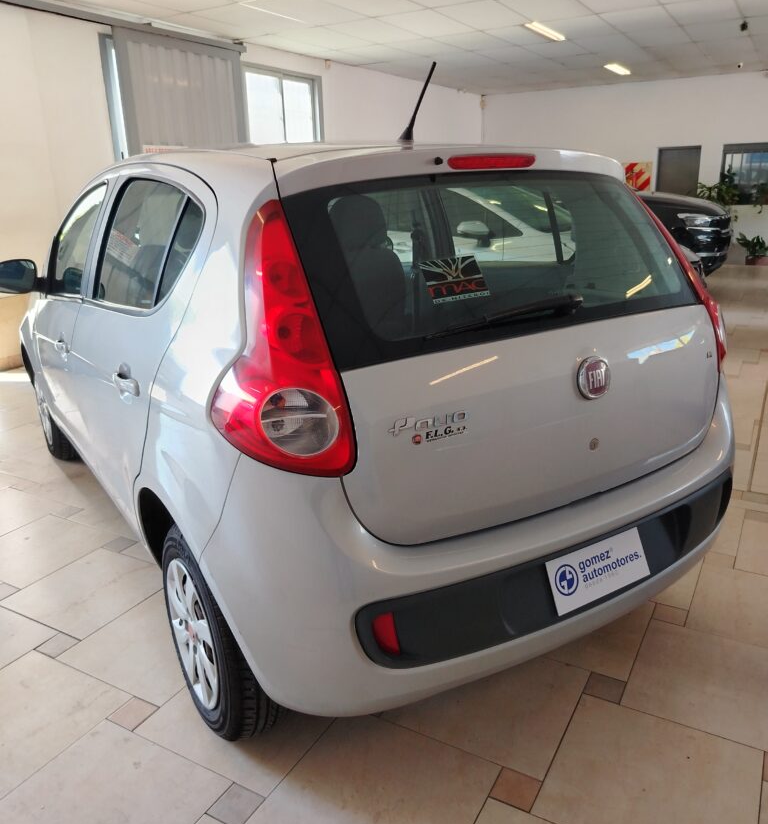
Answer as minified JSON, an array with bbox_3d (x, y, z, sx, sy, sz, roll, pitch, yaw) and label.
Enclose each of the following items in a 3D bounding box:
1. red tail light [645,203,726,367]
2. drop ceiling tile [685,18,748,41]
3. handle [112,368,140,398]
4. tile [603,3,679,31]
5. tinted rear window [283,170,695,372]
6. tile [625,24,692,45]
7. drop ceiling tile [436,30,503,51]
[{"bbox_3d":[0.899,-0.400,2.061,0.250,0.520,0.340,-13,21,-31],"label":"red tail light"},{"bbox_3d":[3.777,-4.311,8.025,0.605,0.020,1.210,8,20,28],"label":"drop ceiling tile"},{"bbox_3d":[-0.658,-0.071,1.812,0.045,0.050,0.180,-13,21,-31],"label":"handle"},{"bbox_3d":[2.654,-4.045,7.311,0.600,0.020,1.200,8,21,28],"label":"tile"},{"bbox_3d":[0.327,-0.376,1.670,1.109,0.451,0.087,-13,-17,-31],"label":"tinted rear window"},{"bbox_3d":[3.213,-4.342,8.230,0.607,0.020,1.215,8,20,28],"label":"tile"},{"bbox_3d":[1.050,-4.220,8.081,0.607,0.020,1.215,8,20,28],"label":"drop ceiling tile"}]

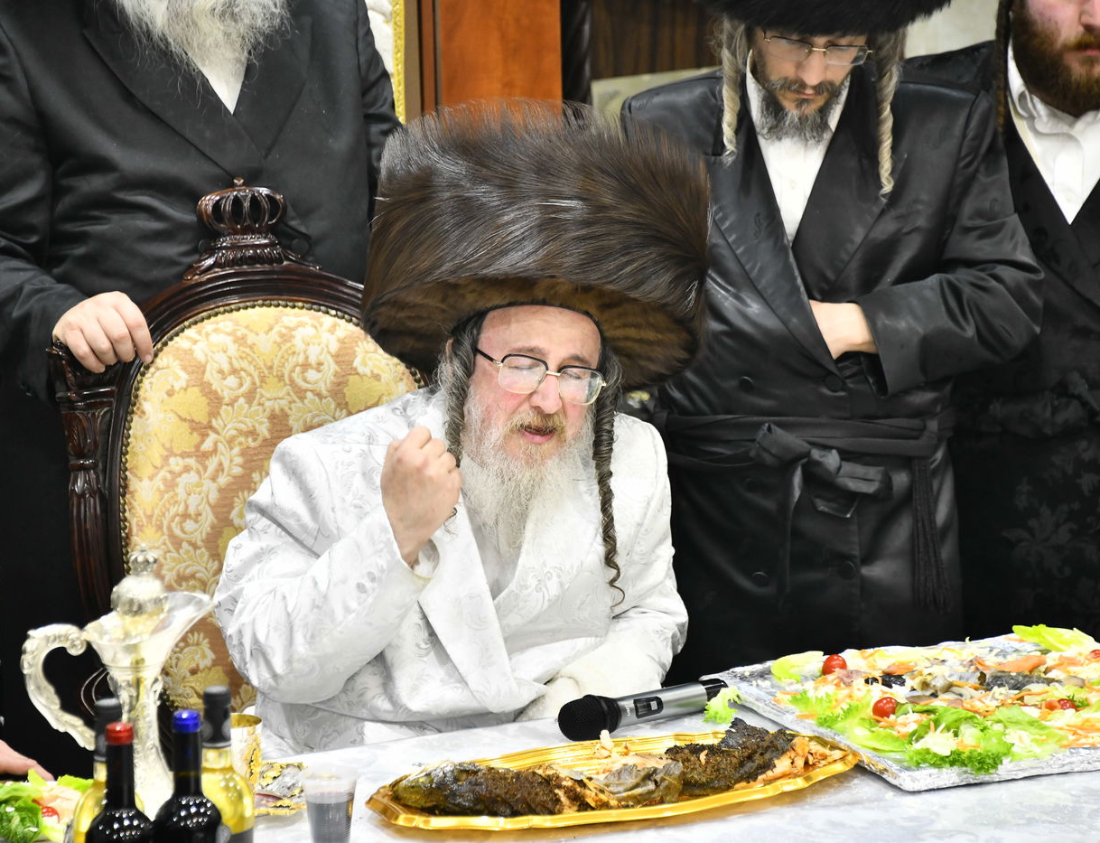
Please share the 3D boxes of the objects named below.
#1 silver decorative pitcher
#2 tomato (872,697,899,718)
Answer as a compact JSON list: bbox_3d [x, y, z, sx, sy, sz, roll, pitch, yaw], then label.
[{"bbox_3d":[-0.459,0.282,7.820,0.205,0.300,0.095,0,12,0],"label":"silver decorative pitcher"},{"bbox_3d":[0.371,0.318,8.130,0.028,0.027,0.028,0,12,0],"label":"tomato"}]

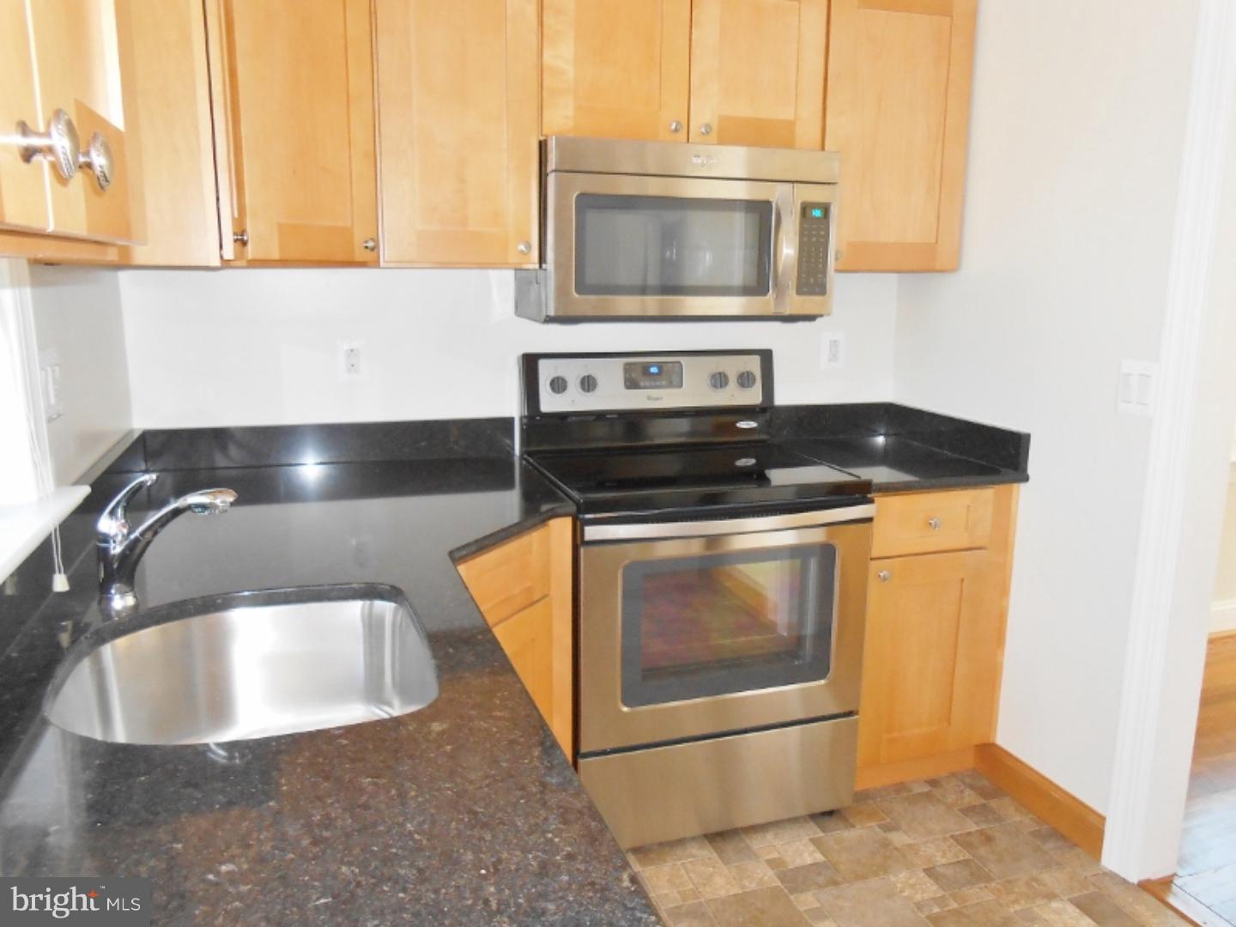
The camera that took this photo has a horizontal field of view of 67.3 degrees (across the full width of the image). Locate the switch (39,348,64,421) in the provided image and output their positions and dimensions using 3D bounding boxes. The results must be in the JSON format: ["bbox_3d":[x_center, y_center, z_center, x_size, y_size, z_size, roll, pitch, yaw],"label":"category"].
[{"bbox_3d":[-0.969,-0.137,1.593,0.009,0.119,0.114,-3,11,-18],"label":"switch"}]

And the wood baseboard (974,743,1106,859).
[{"bbox_3d":[1.121,0.878,2.486,0.017,0.122,0.460,-3,11,-18],"label":"wood baseboard"}]

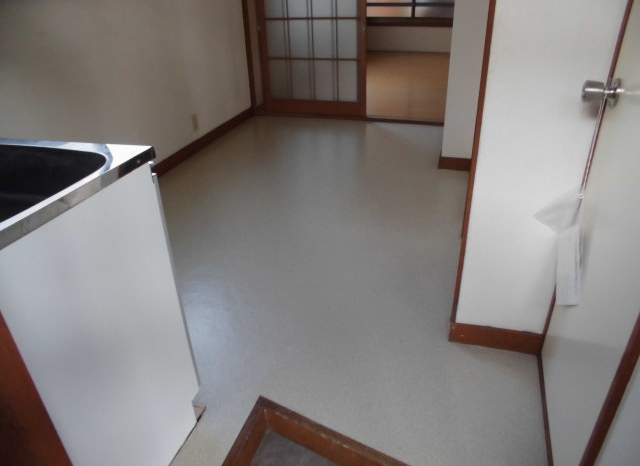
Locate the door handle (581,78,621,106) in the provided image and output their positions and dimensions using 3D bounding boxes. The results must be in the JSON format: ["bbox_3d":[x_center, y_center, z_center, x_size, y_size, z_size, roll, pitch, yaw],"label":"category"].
[{"bbox_3d":[0.615,-0.306,1.055,0.066,0.063,0.063,7,31,16],"label":"door handle"}]

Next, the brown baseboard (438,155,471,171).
[{"bbox_3d":[0.832,-0.422,2.937,0.200,0.077,0.020,7,31,16],"label":"brown baseboard"}]

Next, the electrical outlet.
[{"bbox_3d":[-0.858,-0.760,3.317,0.010,0.120,0.070,7,31,16],"label":"electrical outlet"}]

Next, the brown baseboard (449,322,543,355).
[{"bbox_3d":[0.572,0.343,1.582,0.283,0.080,0.020,7,31,16],"label":"brown baseboard"}]

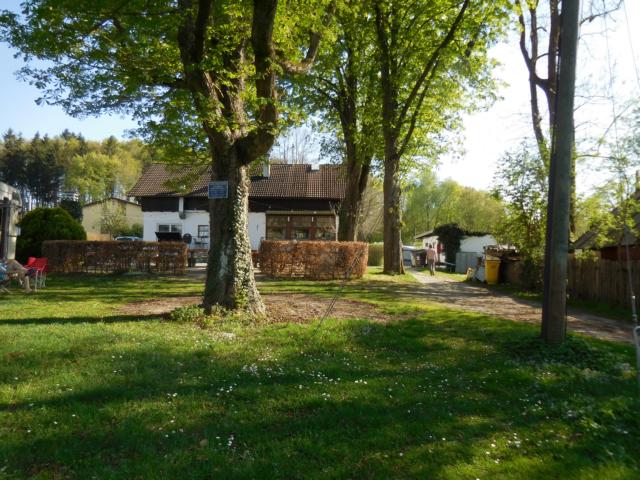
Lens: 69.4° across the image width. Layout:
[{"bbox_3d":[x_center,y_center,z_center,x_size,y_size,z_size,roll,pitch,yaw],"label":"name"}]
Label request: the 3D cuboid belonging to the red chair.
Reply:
[{"bbox_3d":[-8.436,1.023,13.900,0.550,0.920,0.550,1,-1,-7],"label":"red chair"}]

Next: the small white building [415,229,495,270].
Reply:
[{"bbox_3d":[9.800,0.500,31.800,4.100,2.750,5.500,1,-1,-12],"label":"small white building"}]

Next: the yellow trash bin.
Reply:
[{"bbox_3d":[6.606,1.187,17.700,0.600,1.080,0.720,0,-1,19],"label":"yellow trash bin"}]

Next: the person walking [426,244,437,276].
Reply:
[{"bbox_3d":[6.031,1.093,25.000,0.520,1.700,0.420,0,-1,7],"label":"person walking"}]

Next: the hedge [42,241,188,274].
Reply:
[{"bbox_3d":[-9.734,0.809,22.000,6.900,1.550,1.000,1,-1,0],"label":"hedge"}]

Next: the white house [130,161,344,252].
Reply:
[{"bbox_3d":[-5.400,-2.550,34.200,14.200,6.800,8.600,1,-1,-1],"label":"white house"}]

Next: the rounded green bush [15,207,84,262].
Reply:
[{"bbox_3d":[-13.942,-0.182,24.000,3.600,3.100,3.400,1,-1,0],"label":"rounded green bush"}]

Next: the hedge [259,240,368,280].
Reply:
[{"bbox_3d":[-0.283,0.861,20.100,4.700,1.650,1.000,1,-1,0],"label":"hedge"}]

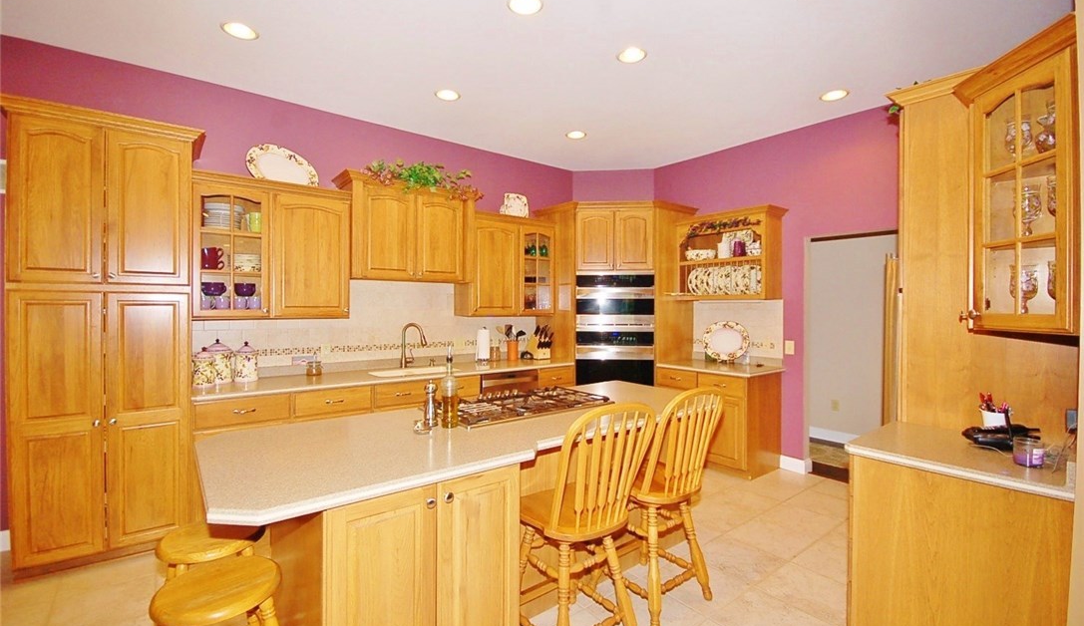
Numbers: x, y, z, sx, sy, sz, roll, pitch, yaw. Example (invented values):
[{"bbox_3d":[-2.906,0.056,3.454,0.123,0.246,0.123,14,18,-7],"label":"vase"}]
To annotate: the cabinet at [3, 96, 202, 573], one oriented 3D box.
[{"bbox_3d":[-2.594,0.140,2.786,0.797,2.496,0.691,0,1,-37],"label":"cabinet"}]

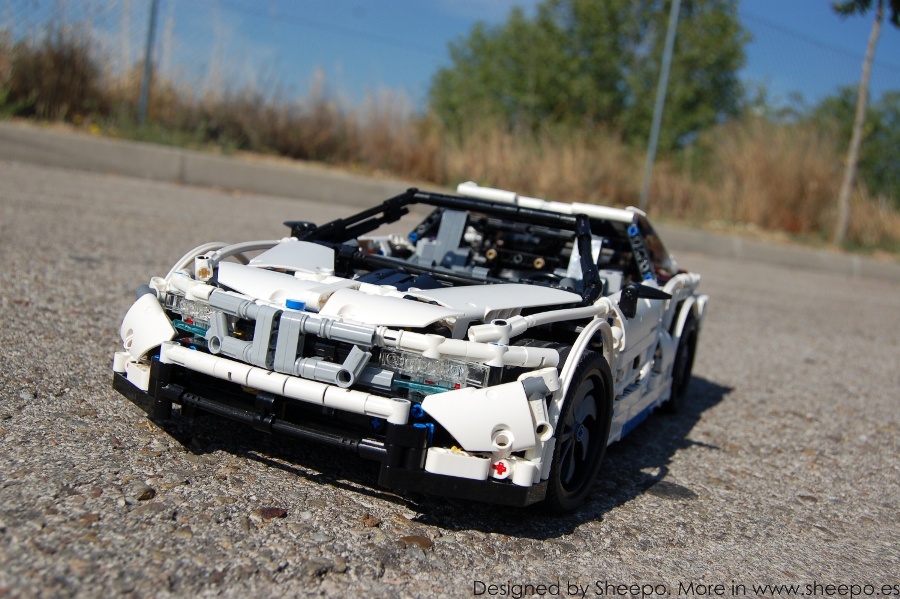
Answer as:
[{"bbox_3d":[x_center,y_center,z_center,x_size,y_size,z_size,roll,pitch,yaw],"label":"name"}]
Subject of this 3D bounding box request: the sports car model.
[{"bbox_3d":[0.022,0.000,0.557,0.212,0.132,0.458,12,7,21],"label":"sports car model"}]

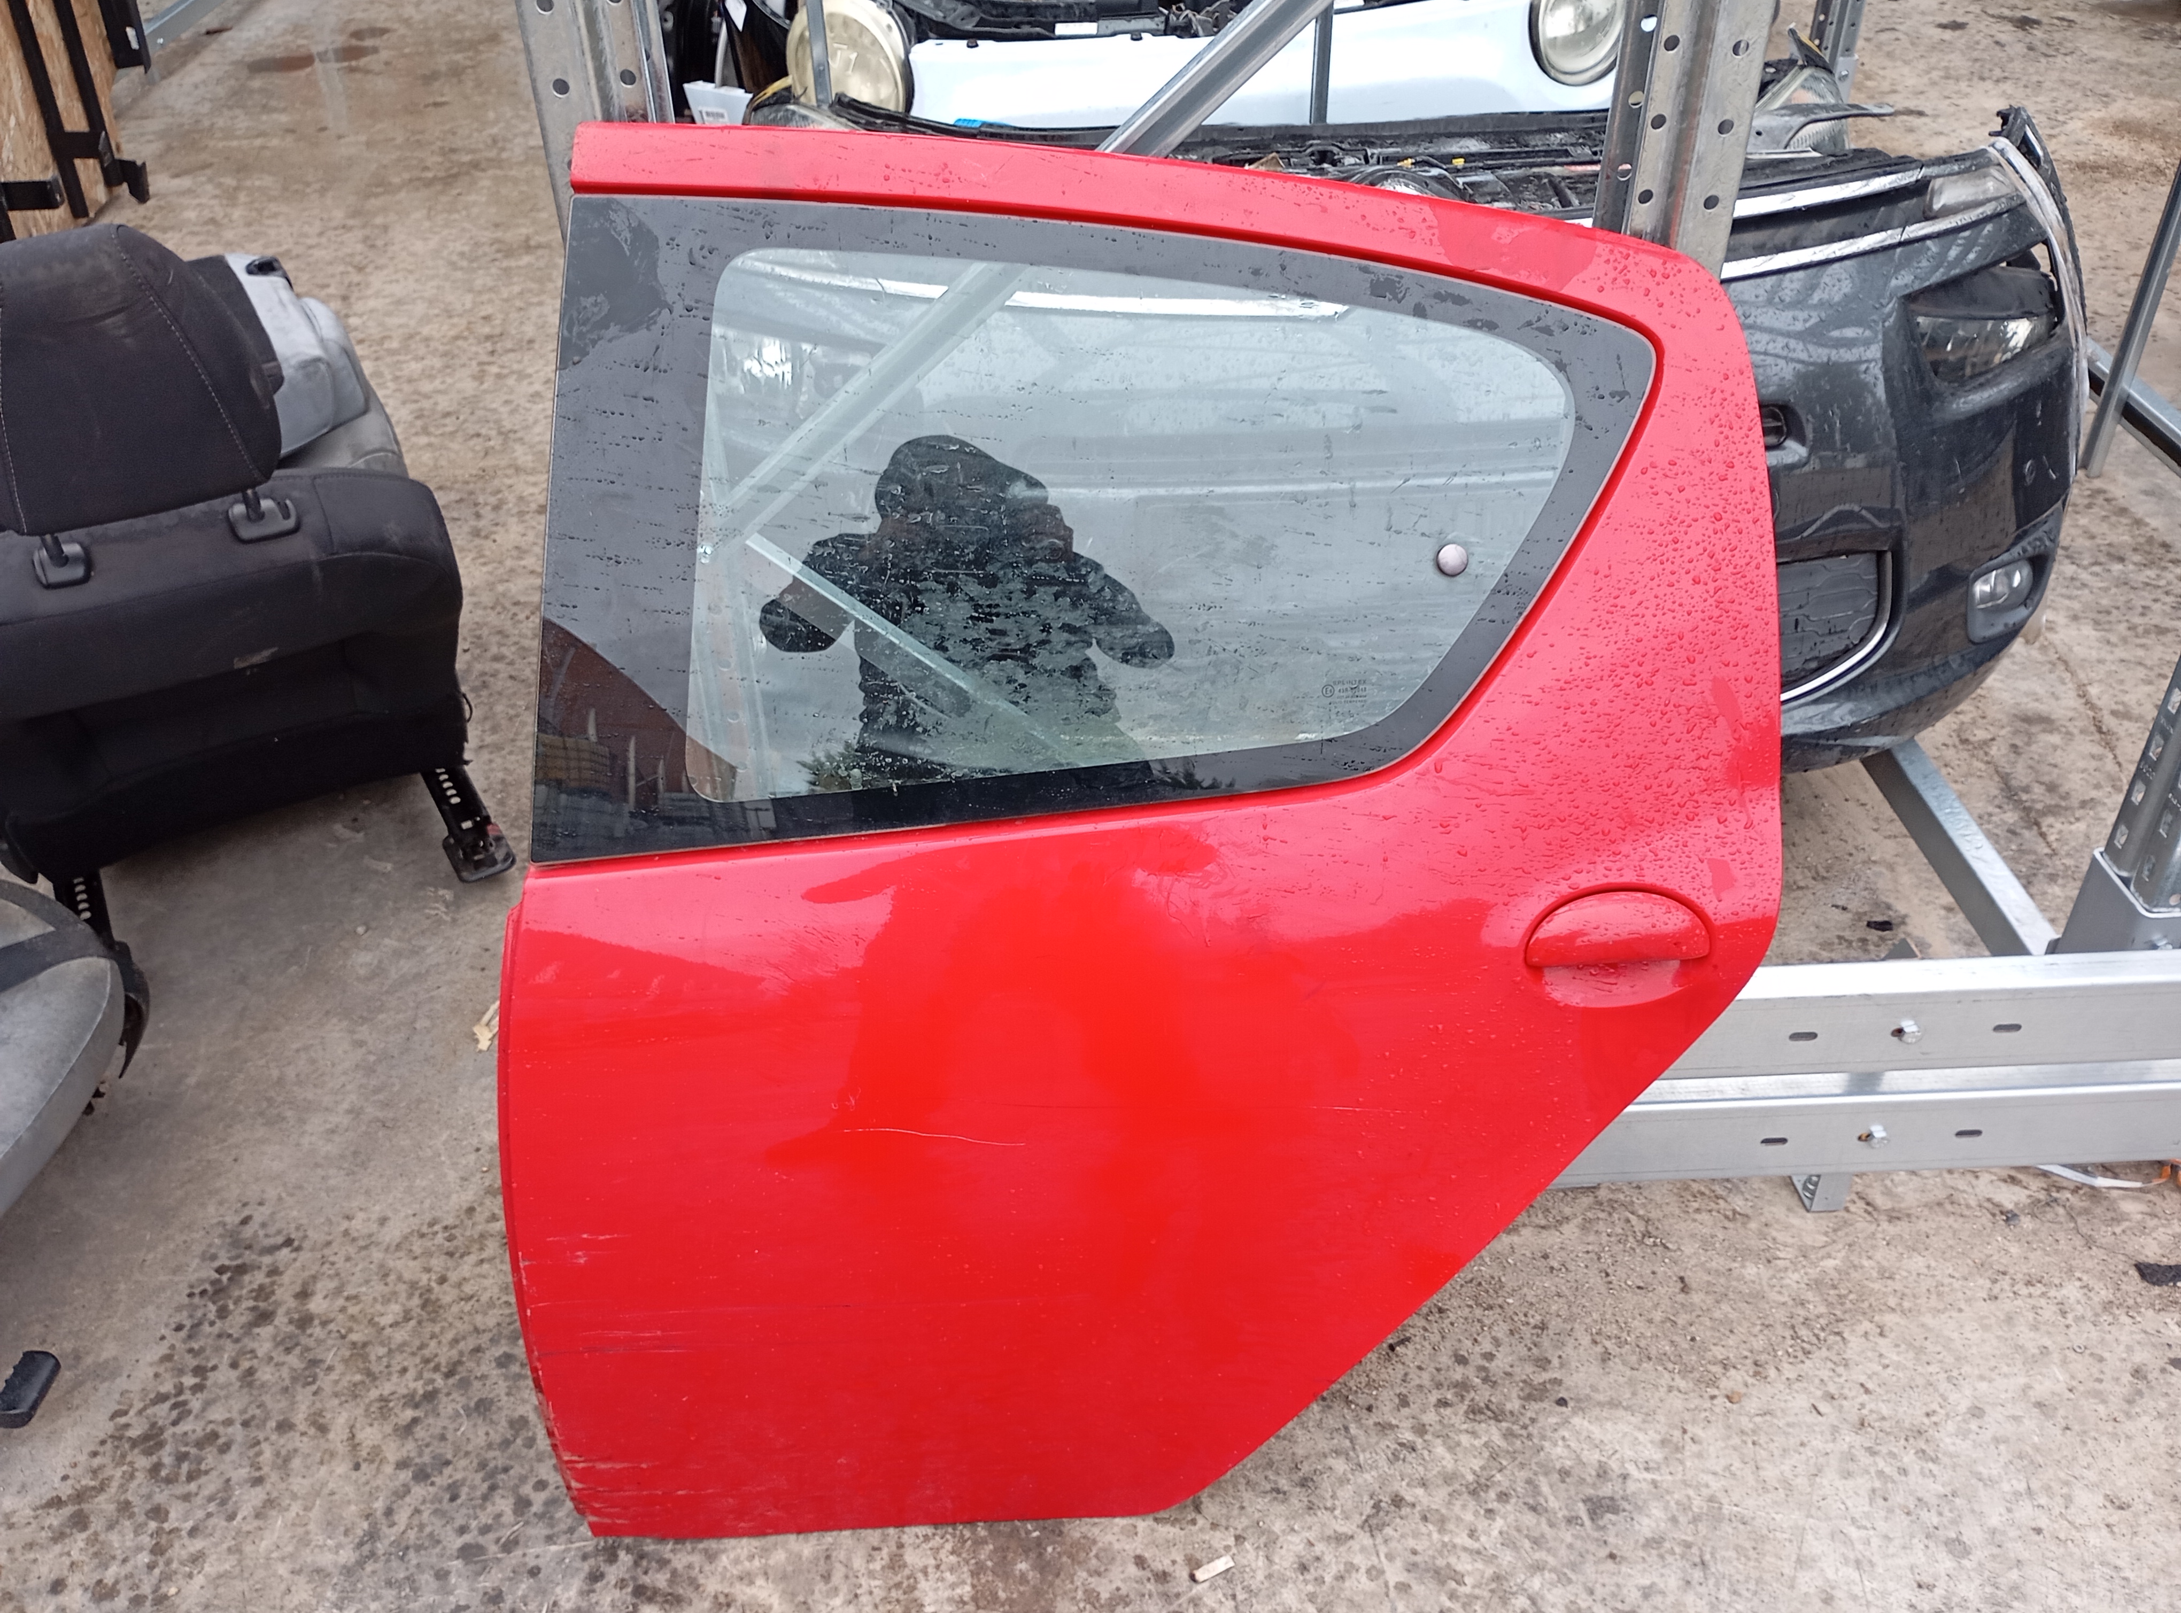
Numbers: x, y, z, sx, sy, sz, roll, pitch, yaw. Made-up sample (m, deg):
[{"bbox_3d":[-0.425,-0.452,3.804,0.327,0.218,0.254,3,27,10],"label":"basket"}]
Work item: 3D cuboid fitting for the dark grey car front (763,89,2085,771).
[{"bbox_3d":[0.344,-0.436,2.037,1.790,0.630,0.580,-3,36,-2],"label":"dark grey car front"}]

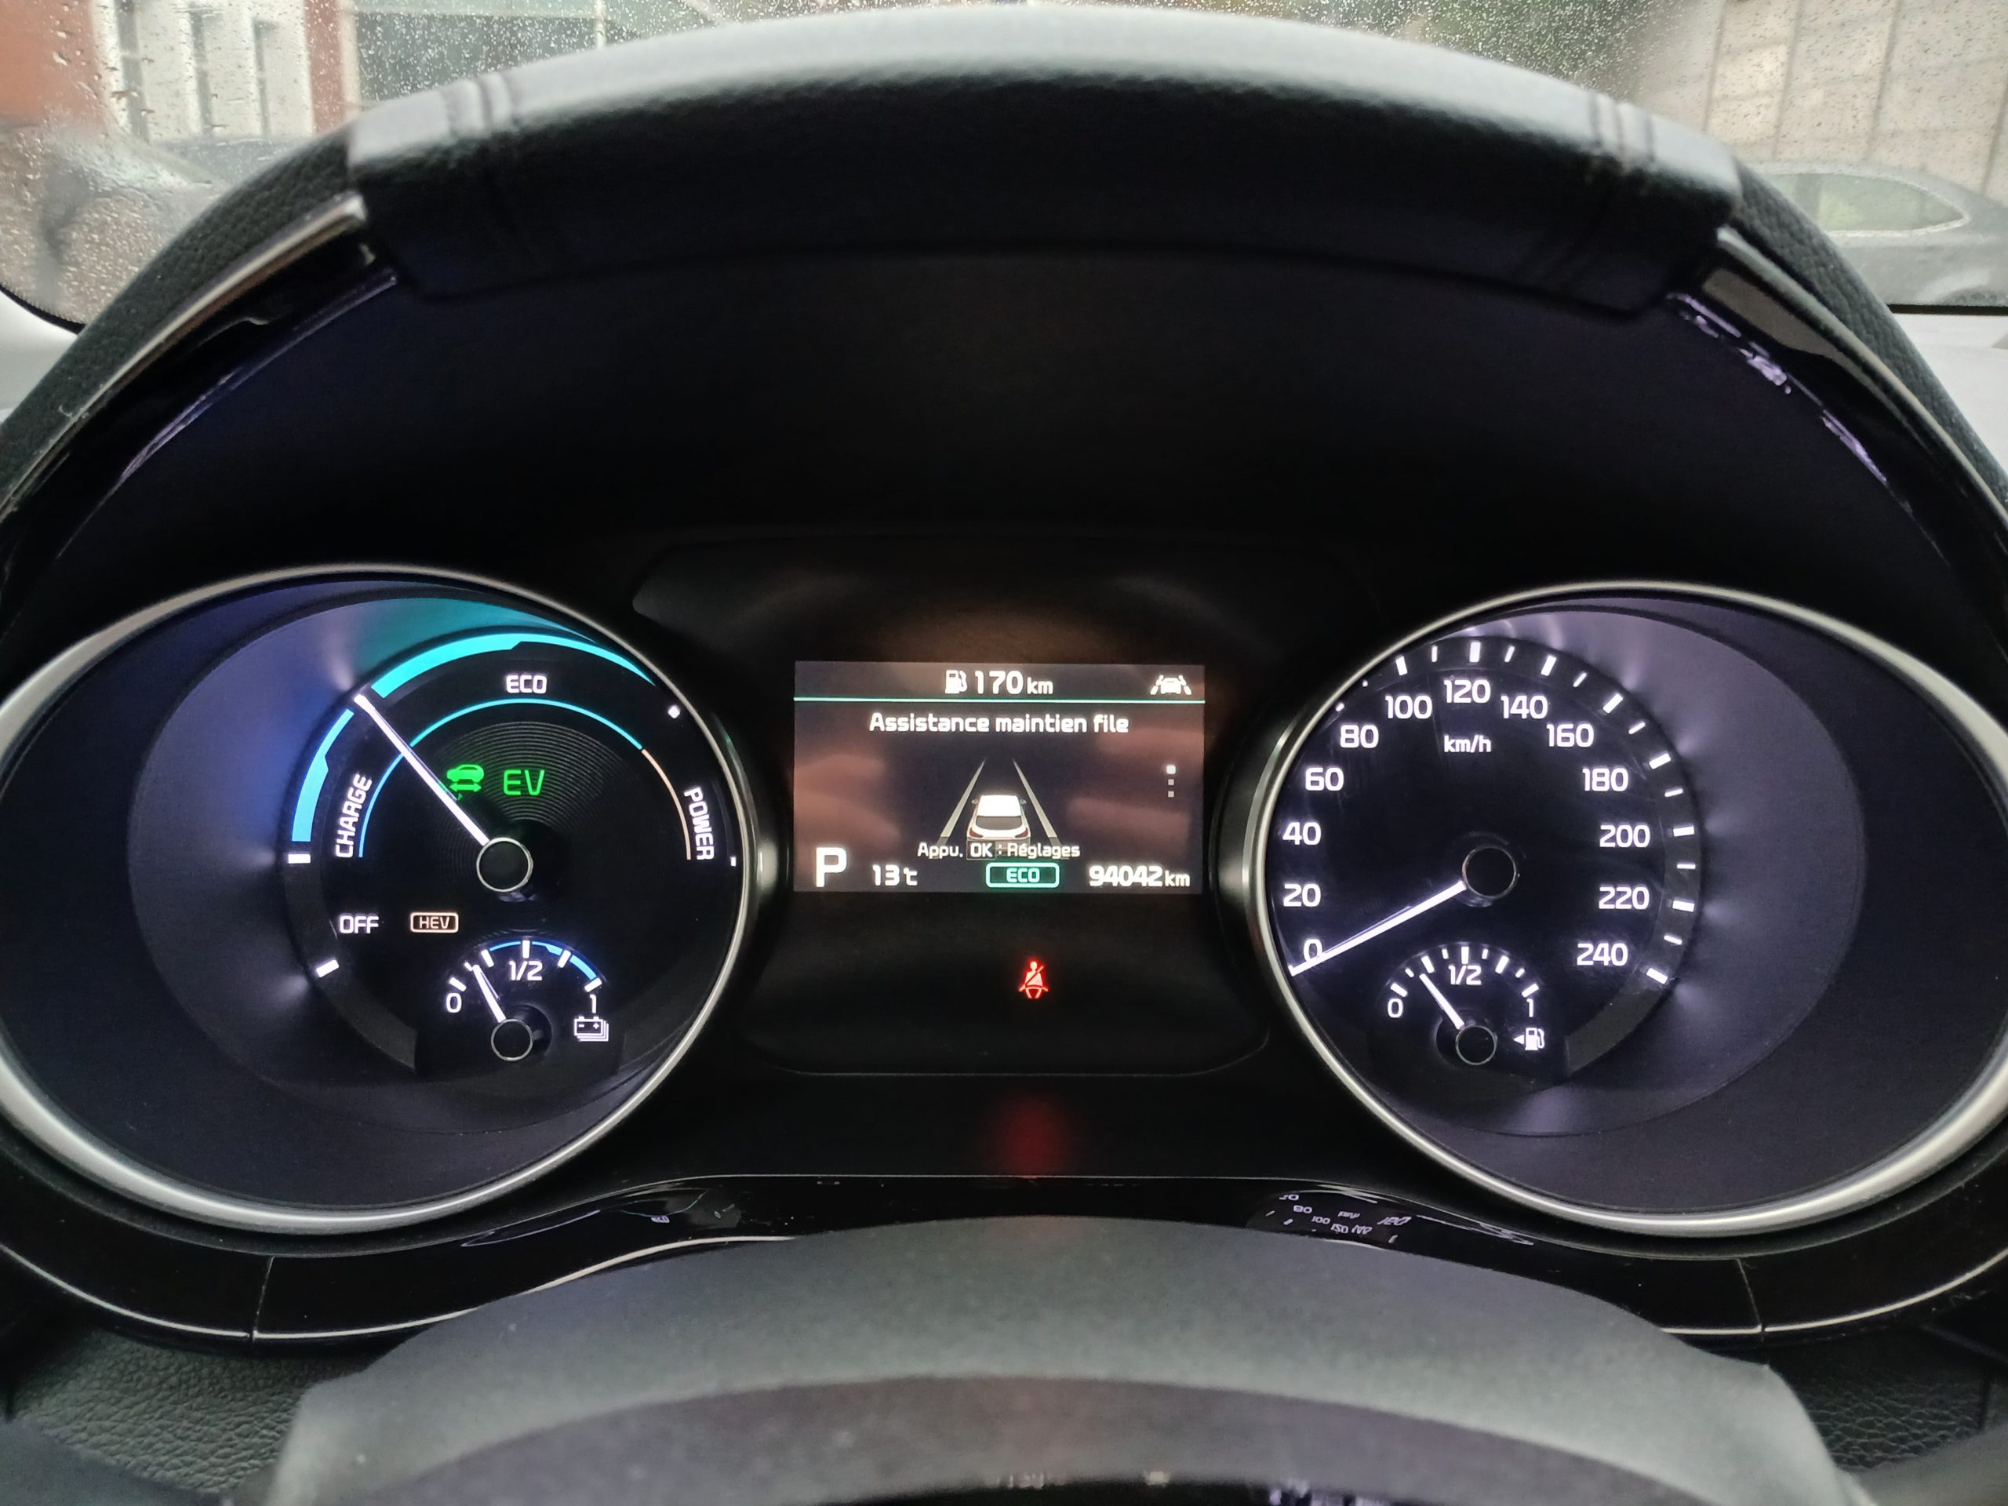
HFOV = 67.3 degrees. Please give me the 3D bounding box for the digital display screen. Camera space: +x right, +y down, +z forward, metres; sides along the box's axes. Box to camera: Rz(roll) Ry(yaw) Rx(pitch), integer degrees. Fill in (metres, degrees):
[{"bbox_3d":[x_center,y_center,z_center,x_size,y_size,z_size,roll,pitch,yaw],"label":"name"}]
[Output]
[{"bbox_3d":[-0.001,0.006,0.342,0.093,0.052,0.010,1,0,-1],"label":"digital display screen"}]

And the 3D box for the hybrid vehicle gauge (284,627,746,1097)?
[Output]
[{"bbox_3d":[-0.109,0.025,0.338,0.106,0.107,0.020,1,0,-1],"label":"hybrid vehicle gauge"}]

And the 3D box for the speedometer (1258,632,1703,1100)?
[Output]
[{"bbox_3d":[0.107,0.026,0.341,0.106,0.107,0.020,1,0,-1],"label":"speedometer"}]

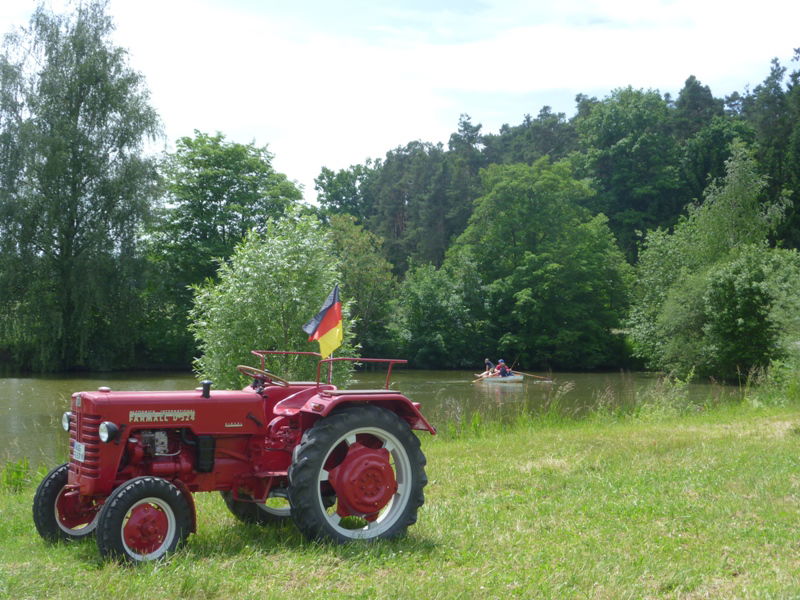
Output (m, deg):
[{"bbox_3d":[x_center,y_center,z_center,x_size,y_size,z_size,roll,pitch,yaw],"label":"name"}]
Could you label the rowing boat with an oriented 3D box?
[{"bbox_3d":[4.896,3.878,58.000,2.800,0.480,1.200,-1,-3,30],"label":"rowing boat"}]

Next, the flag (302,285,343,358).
[{"bbox_3d":[-0.681,0.189,10.350,0.420,0.650,0.180,0,-3,-11],"label":"flag"}]

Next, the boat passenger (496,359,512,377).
[{"bbox_3d":[5.143,3.396,58.000,0.600,1.050,0.700,1,-3,-27],"label":"boat passenger"}]

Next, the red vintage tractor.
[{"bbox_3d":[-1.292,1.215,9.437,2.870,1.600,1.540,2,-3,-34],"label":"red vintage tractor"}]

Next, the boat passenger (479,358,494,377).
[{"bbox_3d":[4.279,3.413,58.300,0.750,1.050,0.580,2,-3,-37],"label":"boat passenger"}]

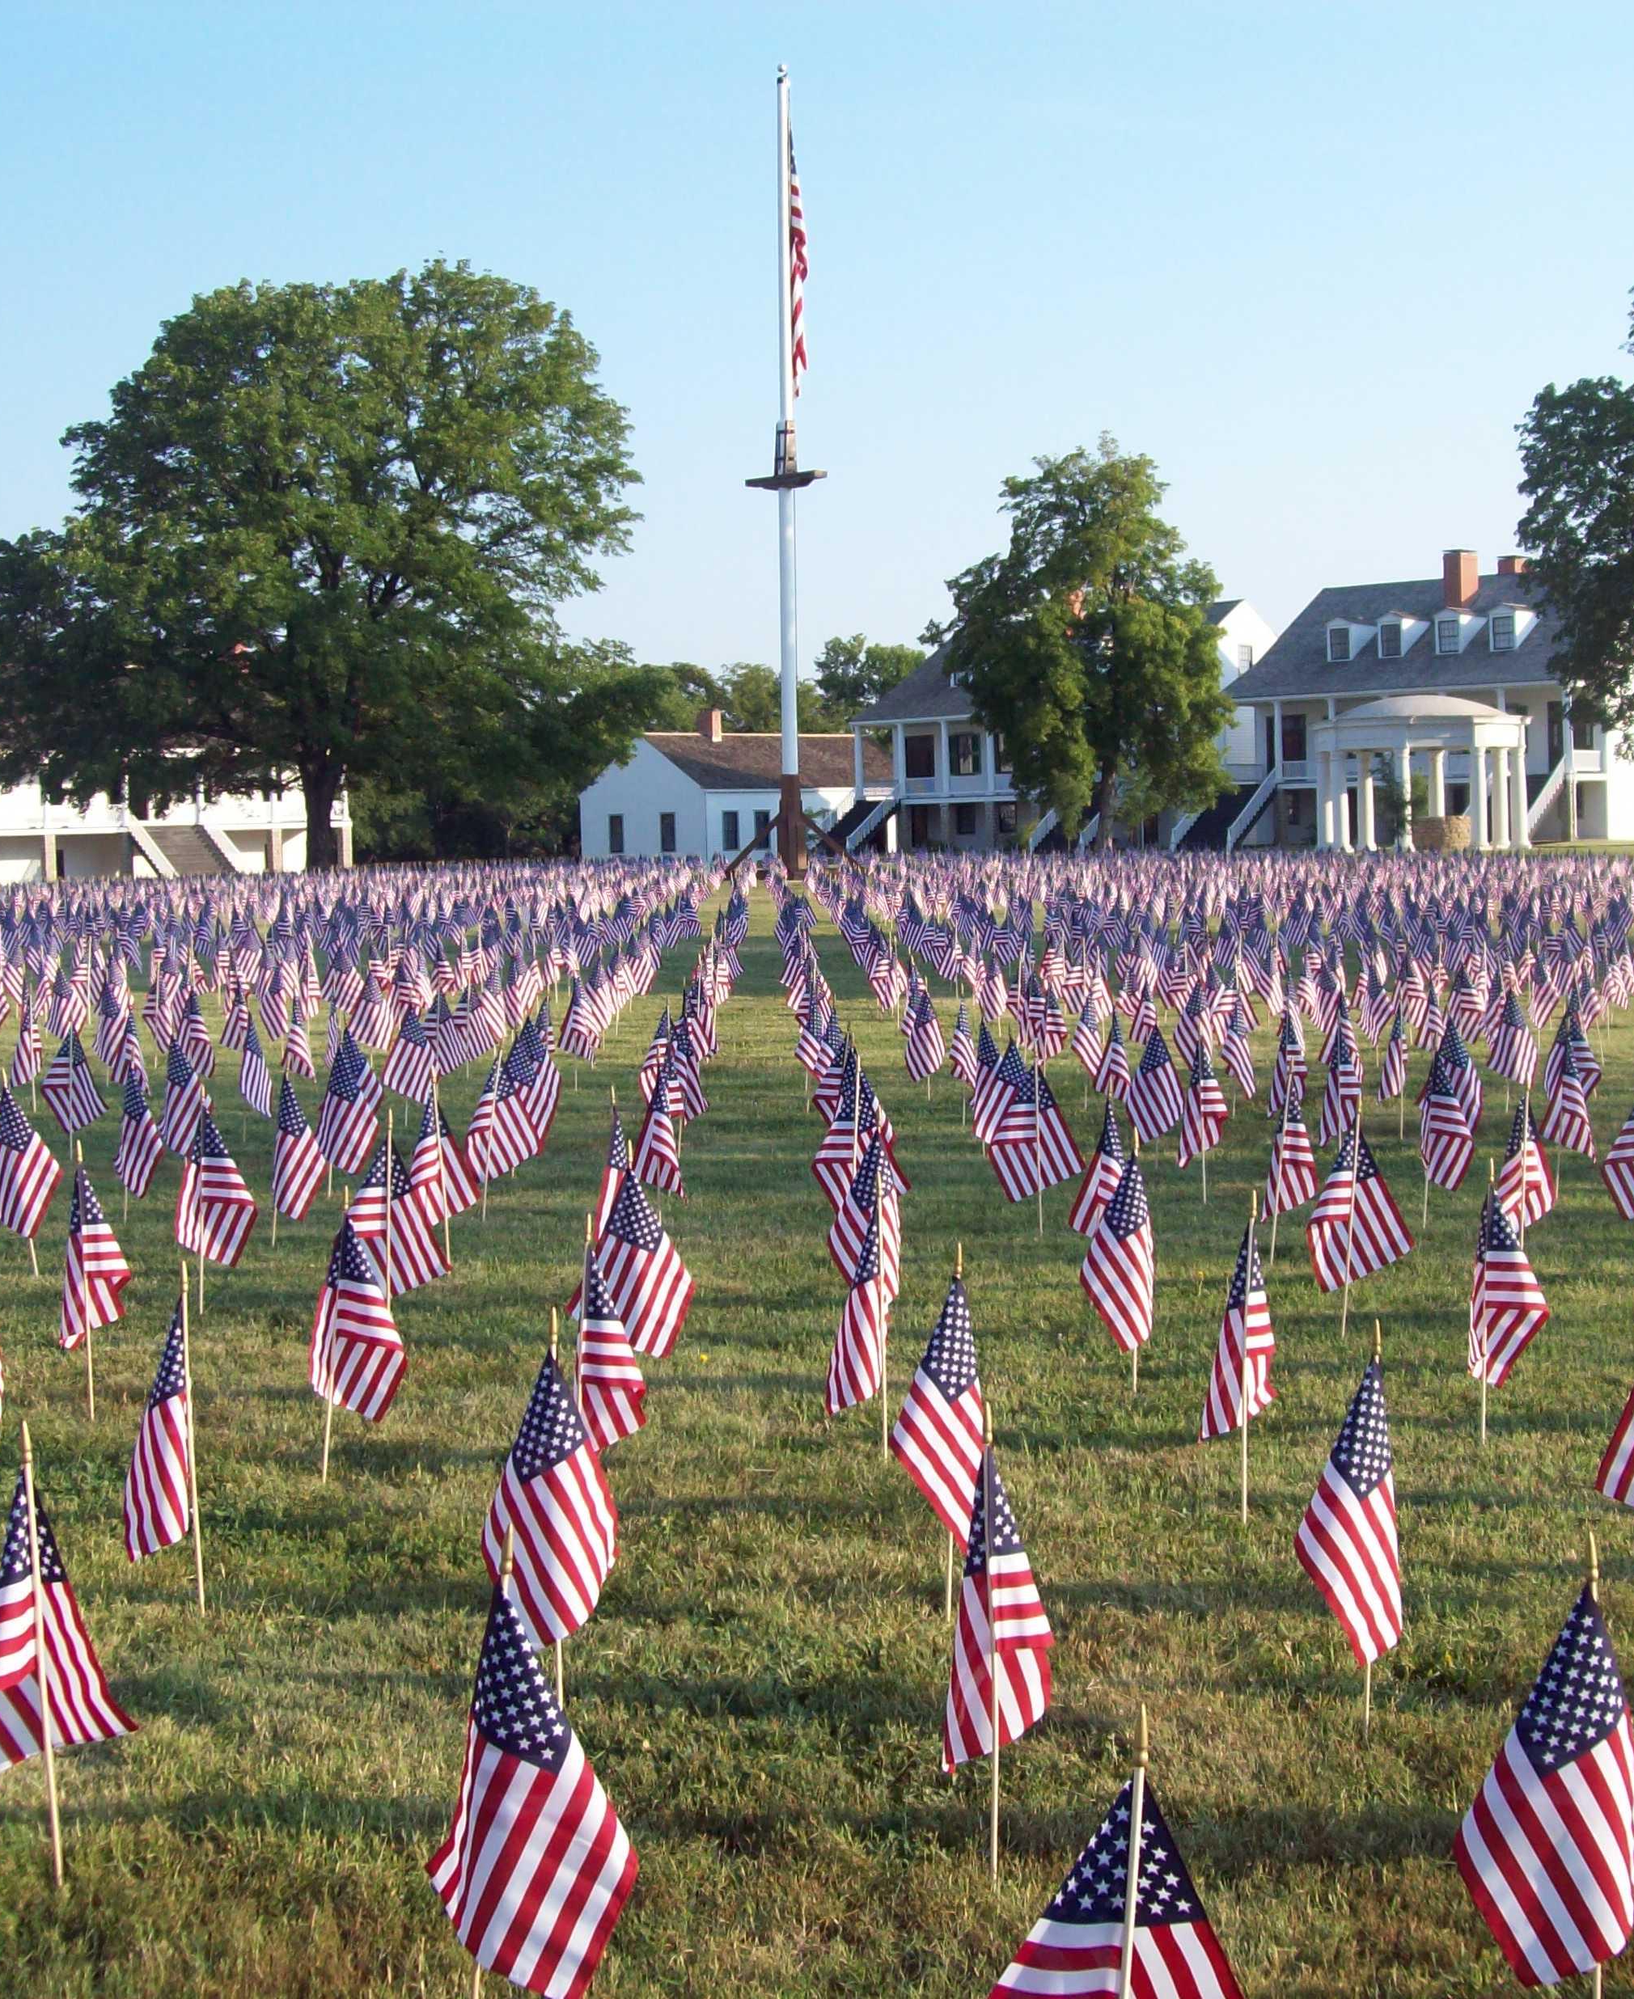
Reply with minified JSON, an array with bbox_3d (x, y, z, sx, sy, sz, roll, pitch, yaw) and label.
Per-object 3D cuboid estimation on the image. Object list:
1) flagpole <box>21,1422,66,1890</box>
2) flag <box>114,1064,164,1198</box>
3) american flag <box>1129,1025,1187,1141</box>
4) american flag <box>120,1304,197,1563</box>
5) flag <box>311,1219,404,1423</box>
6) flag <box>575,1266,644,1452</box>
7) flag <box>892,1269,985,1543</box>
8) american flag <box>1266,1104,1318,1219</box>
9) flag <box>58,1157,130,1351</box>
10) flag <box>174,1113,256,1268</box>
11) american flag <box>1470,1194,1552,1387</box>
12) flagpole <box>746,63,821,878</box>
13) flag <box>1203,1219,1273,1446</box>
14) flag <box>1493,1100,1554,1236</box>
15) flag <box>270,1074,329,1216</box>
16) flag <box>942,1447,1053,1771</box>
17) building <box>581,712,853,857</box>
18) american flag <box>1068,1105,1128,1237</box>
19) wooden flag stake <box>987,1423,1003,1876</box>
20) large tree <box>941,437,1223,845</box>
[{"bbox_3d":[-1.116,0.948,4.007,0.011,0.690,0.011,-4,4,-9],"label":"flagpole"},{"bbox_3d":[-2.597,0.507,10.621,0.192,0.511,0.150,-2,4,-14],"label":"flag"},{"bbox_3d":[1.449,0.355,11.800,0.248,0.487,0.140,0,4,7],"label":"american flag"},{"bbox_3d":[-1.317,0.861,5.550,0.154,0.534,0.180,-2,4,-14],"label":"american flag"},{"bbox_3d":[-1.096,0.766,6.600,0.223,0.486,0.140,-2,4,-9],"label":"flag"},{"bbox_3d":[-0.457,0.776,6.080,0.151,0.434,0.140,-1,4,-4],"label":"flag"},{"bbox_3d":[0.229,0.771,5.208,0.172,0.512,0.150,-1,4,3],"label":"flag"},{"bbox_3d":[1.639,0.521,9.570,0.180,0.474,0.150,0,4,10],"label":"american flag"},{"bbox_3d":[-1.828,0.651,7.014,0.179,0.475,0.140,0,4,-7],"label":"flag"},{"bbox_3d":[-1.848,0.585,8.511,0.242,0.464,0.140,0,4,-6],"label":"flag"},{"bbox_3d":[1.695,0.708,6.784,0.188,0.474,0.140,0,4,7],"label":"american flag"},{"bbox_3d":[-0.600,-11.583,61.387,1.700,17.900,1.400,3,5,43],"label":"flagpole"},{"bbox_3d":[0.938,0.731,6.180,0.163,0.501,0.140,0,4,9],"label":"flag"},{"bbox_3d":[2.257,0.532,8.850,0.186,0.432,0.140,0,4,14],"label":"flag"},{"bbox_3d":[-1.843,0.523,9.871,0.201,0.523,0.140,0,4,-5],"label":"flag"},{"bbox_3d":[0.260,0.876,3.978,0.154,0.454,0.150,0,4,2],"label":"flag"},{"bbox_3d":[-2.700,-9.600,125.000,13.000,6.800,9.500,-4,5,-39],"label":"building"},{"bbox_3d":[0.886,0.541,8.735,0.185,0.412,0.140,0,4,3],"label":"american flag"},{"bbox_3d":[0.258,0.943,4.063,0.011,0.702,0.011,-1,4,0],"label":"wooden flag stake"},{"bbox_3d":[9.170,-12.239,95.000,9.900,14.500,9.500,-1,4,3],"label":"large tree"}]

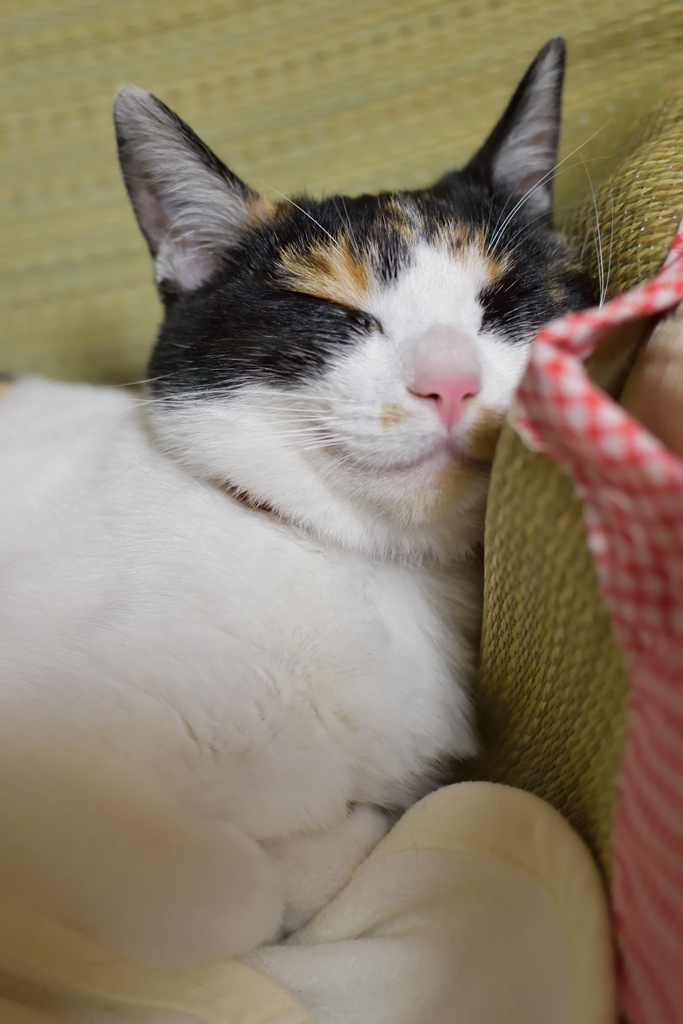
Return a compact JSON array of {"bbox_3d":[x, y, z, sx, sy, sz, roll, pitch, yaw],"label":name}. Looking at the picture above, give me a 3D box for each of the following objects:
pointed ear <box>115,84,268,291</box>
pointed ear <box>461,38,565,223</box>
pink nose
[{"bbox_3d":[-0.043,-0.089,0.400,0.040,0.053,0.025,-30,-6,13],"label":"pointed ear"},{"bbox_3d":[0.052,-0.108,0.415,0.036,0.052,0.024,20,-8,-41],"label":"pointed ear"},{"bbox_3d":[0.026,-0.027,0.367,0.017,0.013,0.012,-9,0,-17],"label":"pink nose"}]

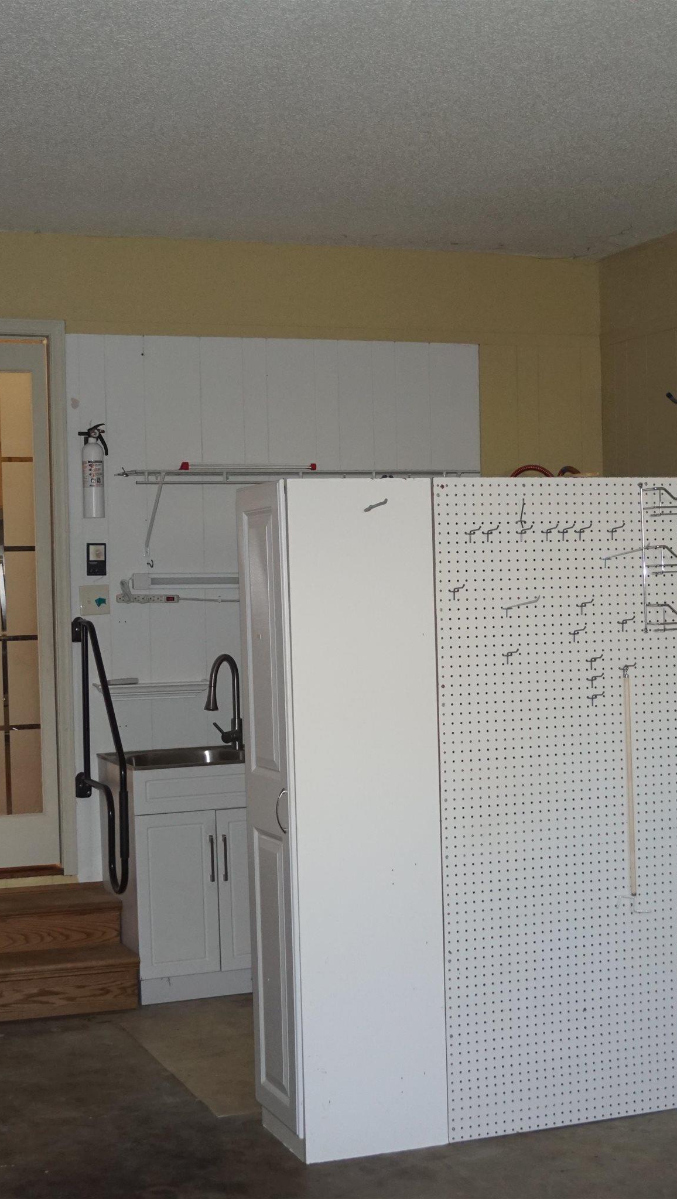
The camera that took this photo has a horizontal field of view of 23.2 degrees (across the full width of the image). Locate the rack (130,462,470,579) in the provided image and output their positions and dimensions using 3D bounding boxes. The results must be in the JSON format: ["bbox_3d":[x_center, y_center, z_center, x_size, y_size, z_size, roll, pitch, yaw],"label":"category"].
[{"bbox_3d":[-0.156,-0.322,6.385,1.420,0.390,0.315,-2,1,-21],"label":"rack"}]

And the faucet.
[{"bbox_3d":[-0.440,0.401,6.340,0.060,0.375,0.220,-1,1,29],"label":"faucet"}]

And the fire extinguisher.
[{"bbox_3d":[-0.917,-0.482,6.204,0.105,0.360,0.100,-2,1,-21],"label":"fire extinguisher"}]

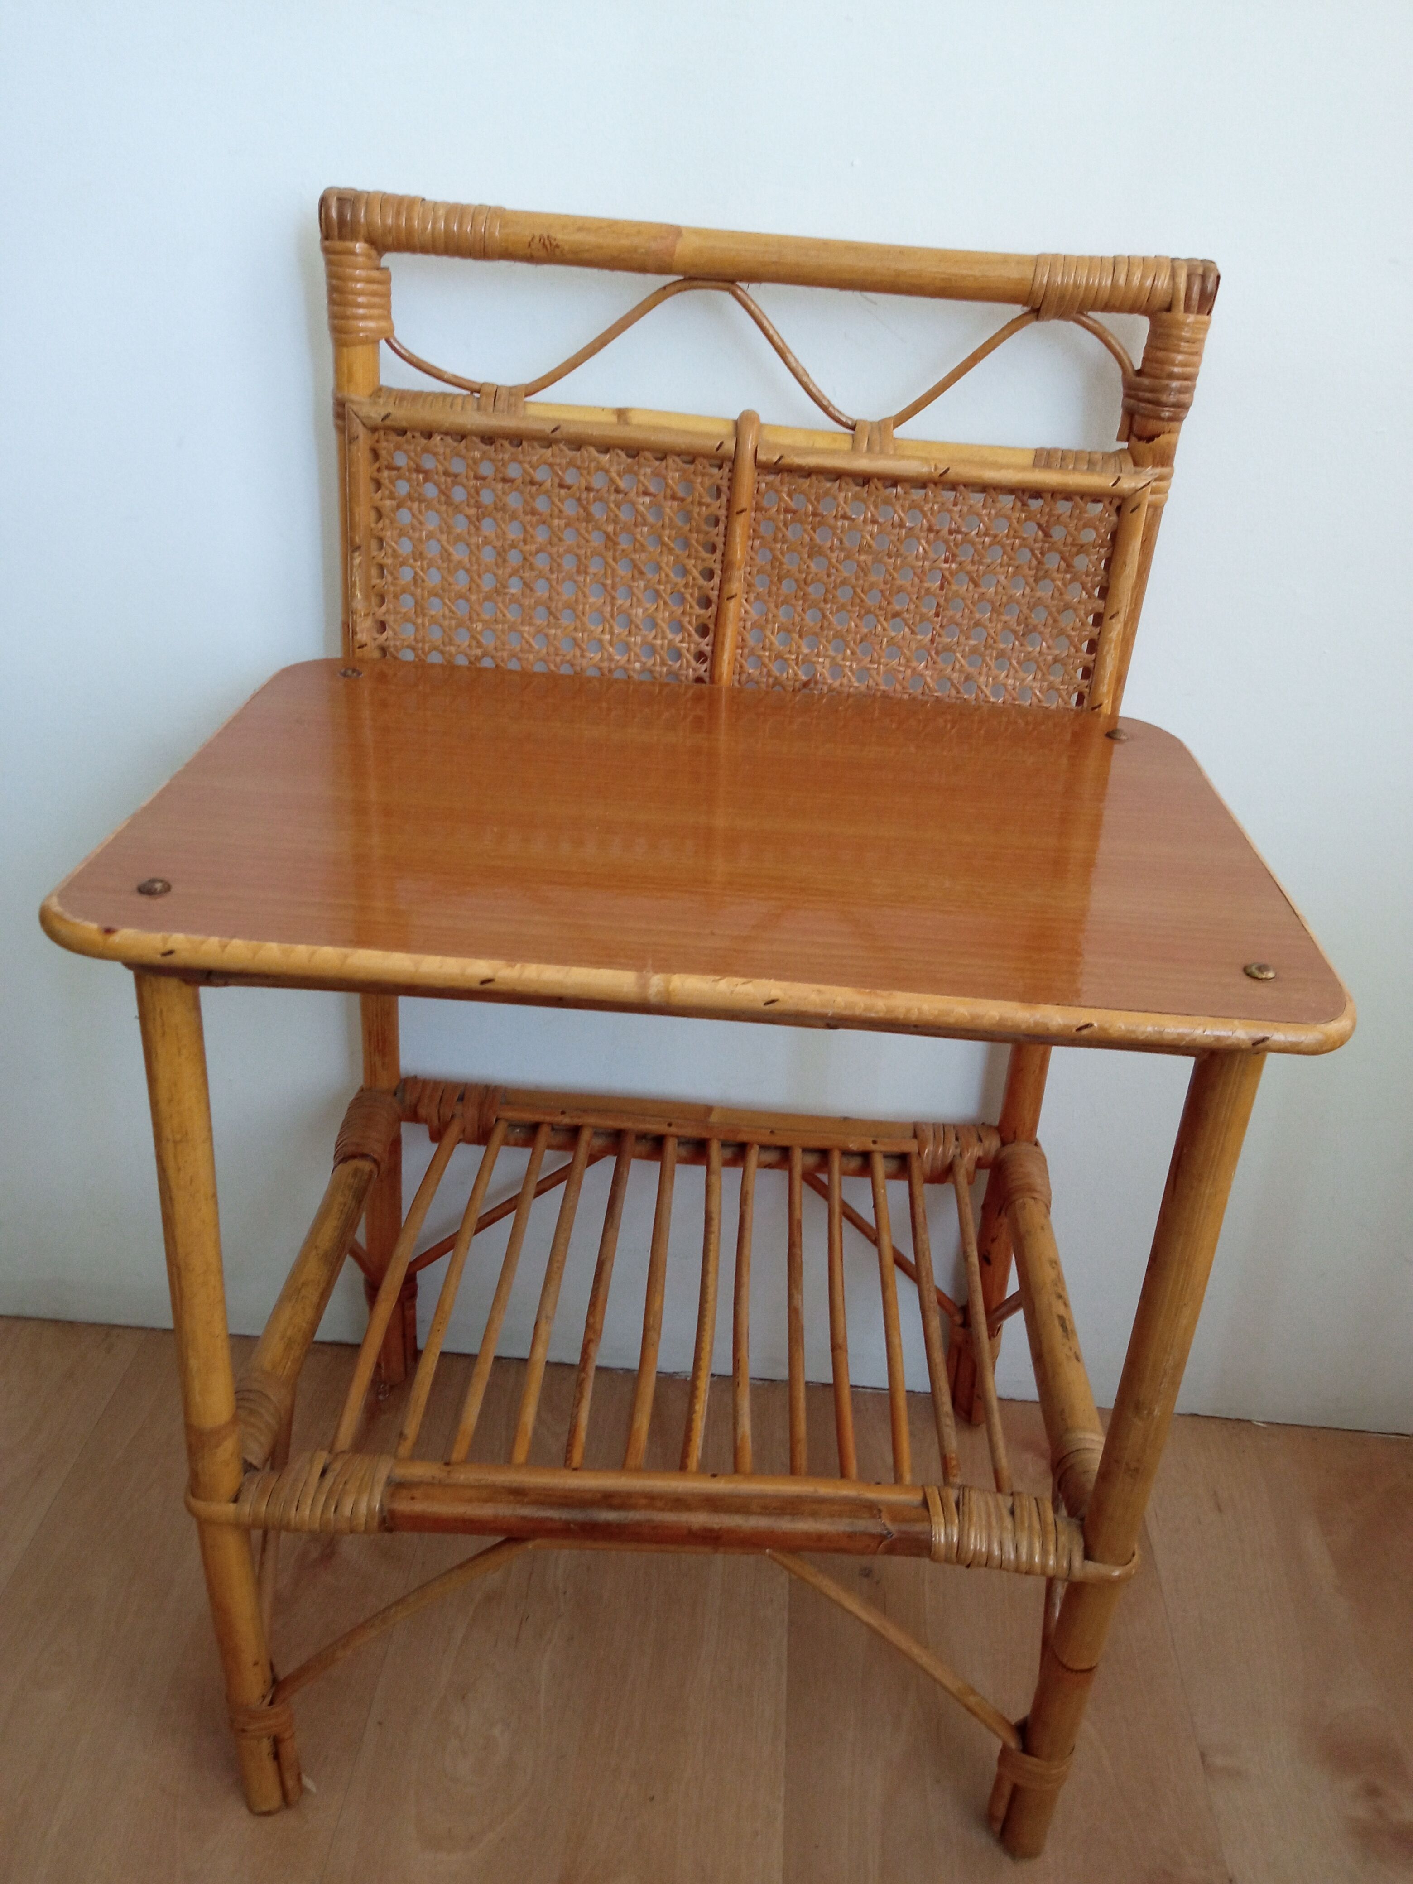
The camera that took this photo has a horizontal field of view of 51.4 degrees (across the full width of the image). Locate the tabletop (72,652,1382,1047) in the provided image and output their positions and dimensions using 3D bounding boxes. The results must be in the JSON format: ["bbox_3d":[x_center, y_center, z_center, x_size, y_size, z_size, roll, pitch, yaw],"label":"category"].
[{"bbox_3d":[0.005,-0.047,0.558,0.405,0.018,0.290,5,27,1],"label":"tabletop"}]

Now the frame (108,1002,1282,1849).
[{"bbox_3d":[-0.009,0.145,0.673,0.365,0.433,0.284,5,27,1],"label":"frame"}]

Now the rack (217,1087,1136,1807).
[{"bbox_3d":[-0.016,0.236,0.720,0.369,0.221,0.284,5,27,1],"label":"rack"}]

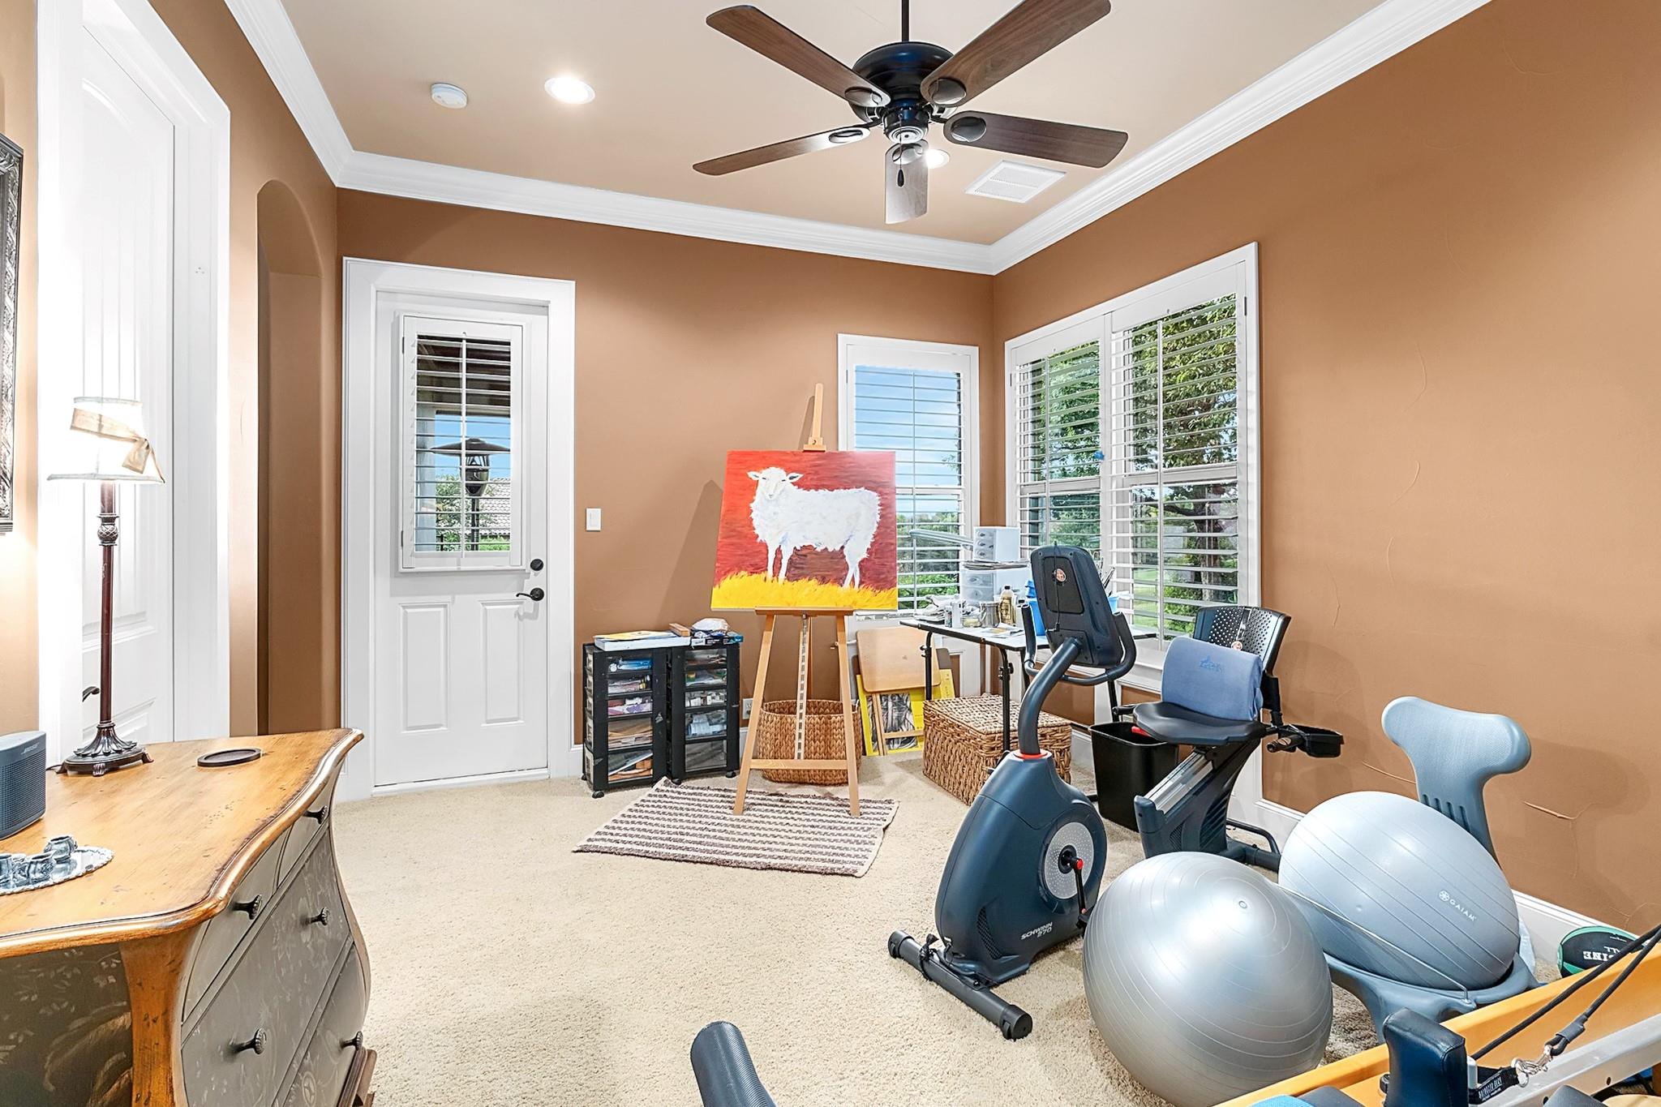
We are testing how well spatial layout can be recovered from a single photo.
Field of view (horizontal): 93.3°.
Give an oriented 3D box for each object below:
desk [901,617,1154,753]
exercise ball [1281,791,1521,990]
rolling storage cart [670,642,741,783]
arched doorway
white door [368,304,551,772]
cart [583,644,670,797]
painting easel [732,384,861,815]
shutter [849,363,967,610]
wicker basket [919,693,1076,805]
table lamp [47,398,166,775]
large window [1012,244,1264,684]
[{"bbox_3d":[0.962,0.767,4.057,0.780,0.785,1.140,-1,1,-21],"label":"desk"},{"bbox_3d":[1.476,0.900,2.072,0.505,0.505,0.505,1,2,30],"label":"exercise ball"},{"bbox_3d":[-0.684,0.819,4.157,0.340,0.695,0.340,-1,1,-23],"label":"rolling storage cart"},{"bbox_3d":[-2.209,-0.126,3.073,0.200,2.650,0.920,-1,1,-21],"label":"arched doorway"},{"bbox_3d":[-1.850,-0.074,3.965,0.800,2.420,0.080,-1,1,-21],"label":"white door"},{"bbox_3d":[-1.055,0.830,3.987,0.355,0.685,0.380,-1,2,-29],"label":"cart"},{"bbox_3d":[-0.112,0.152,3.962,0.585,2.047,0.950,0,1,5],"label":"painting easel"},{"bbox_3d":[0.484,-0.393,4.782,0.794,1.500,0.060,0,2,-20],"label":"shutter"},{"bbox_3d":[0.818,0.978,3.906,0.500,0.370,0.670,-1,1,-21],"label":"wicker basket"},{"bbox_3d":[-1.376,0.048,1.484,0.170,0.700,0.170,-1,1,-21],"label":"table lamp"},{"bbox_3d":[1.410,-0.404,3.990,0.100,1.737,1.806,0,2,-20],"label":"large window"}]

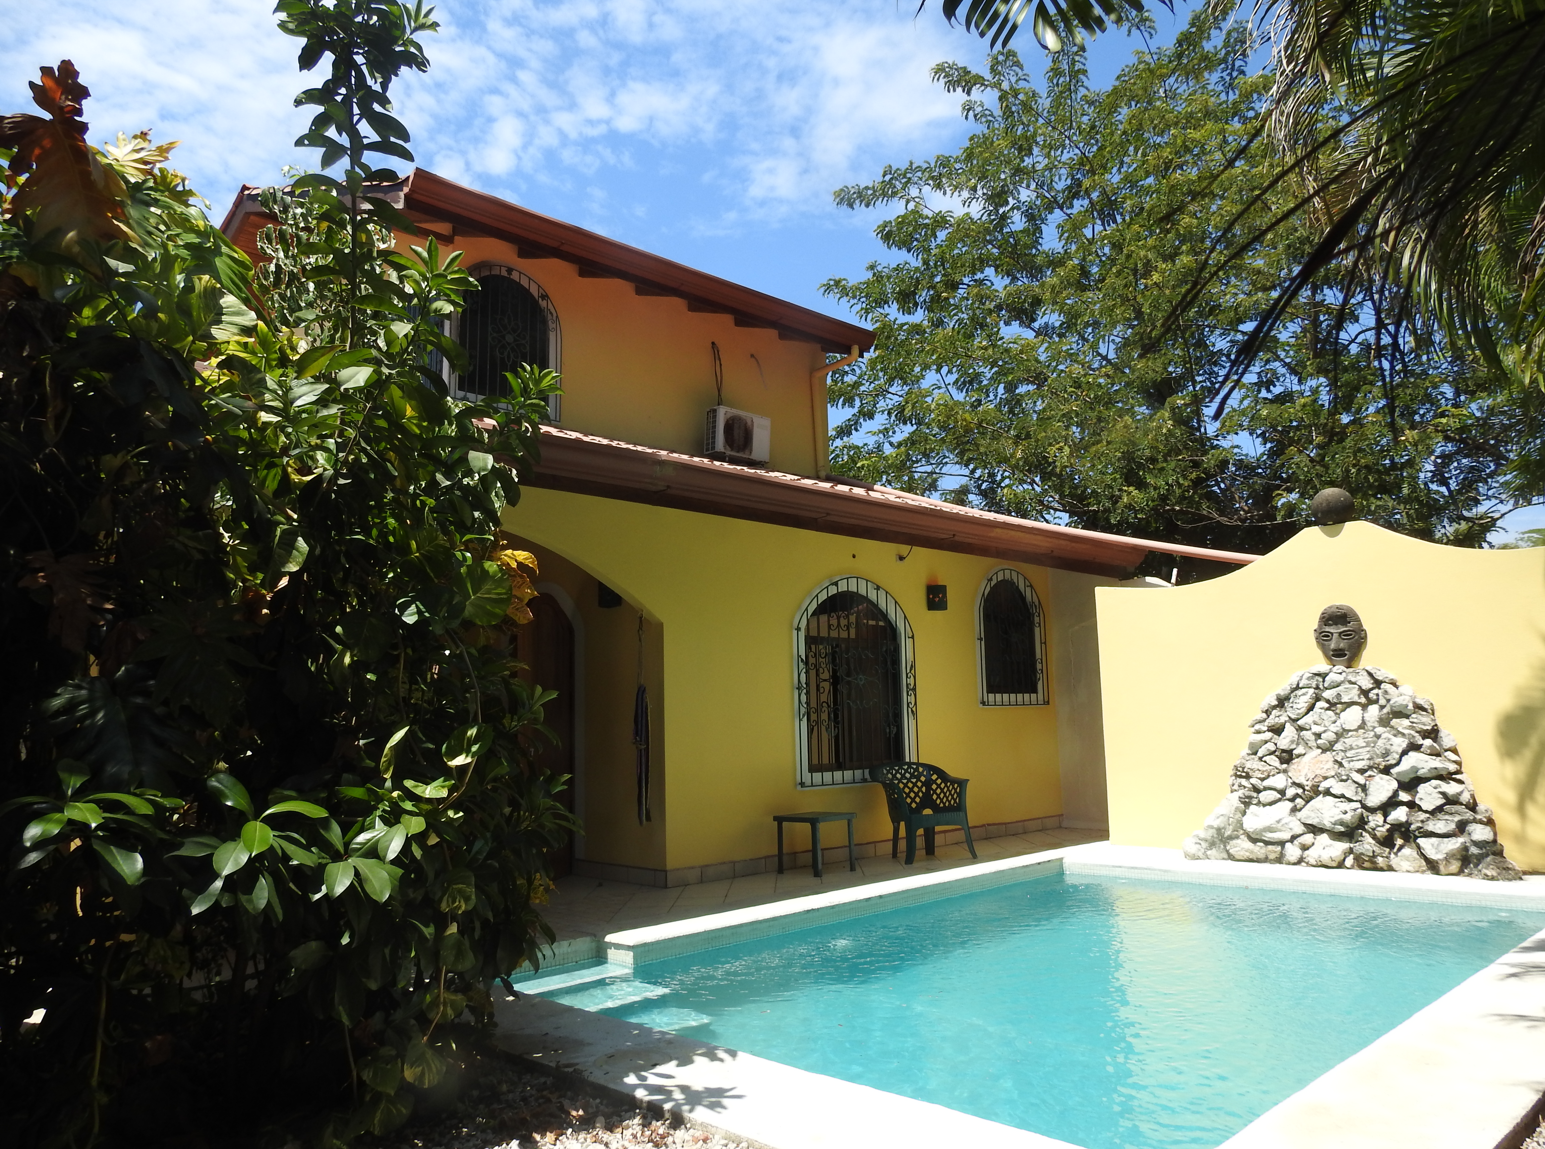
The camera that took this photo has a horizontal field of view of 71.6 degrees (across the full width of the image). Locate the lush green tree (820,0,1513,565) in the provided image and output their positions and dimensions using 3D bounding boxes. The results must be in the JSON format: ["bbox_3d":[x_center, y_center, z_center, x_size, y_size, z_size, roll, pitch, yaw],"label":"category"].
[{"bbox_3d":[6.170,-2.878,16.568,10.800,12.600,9.800,-5,-9,21],"label":"lush green tree"}]

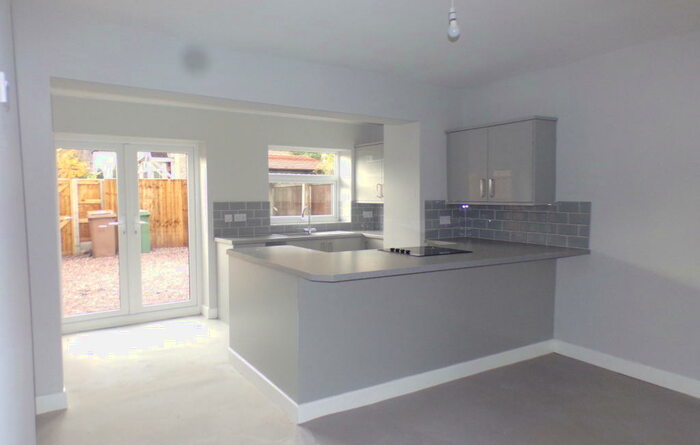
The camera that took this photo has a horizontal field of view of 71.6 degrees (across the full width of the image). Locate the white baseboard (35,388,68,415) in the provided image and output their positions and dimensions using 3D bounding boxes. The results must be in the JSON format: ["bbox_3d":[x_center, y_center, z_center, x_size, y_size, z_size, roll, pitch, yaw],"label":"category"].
[{"bbox_3d":[-1.980,1.193,3.214,0.181,0.123,0.020,-2,4,-33],"label":"white baseboard"}]

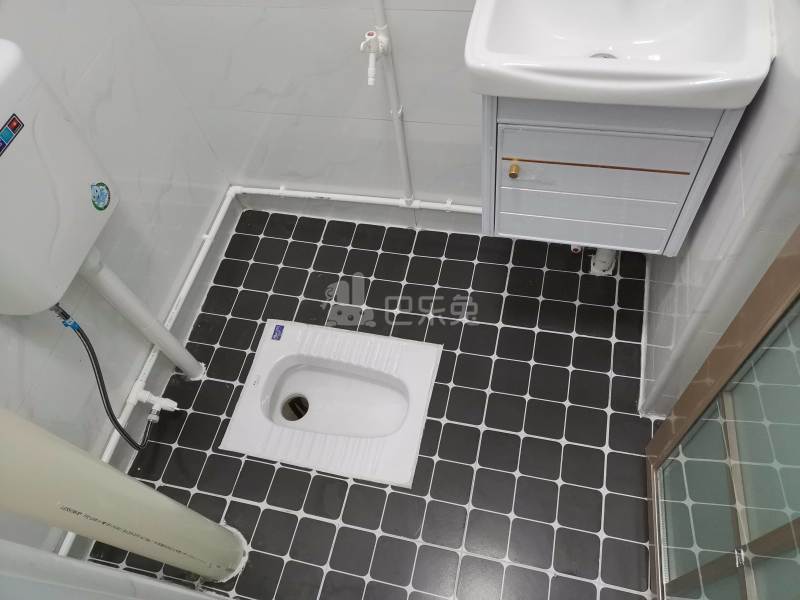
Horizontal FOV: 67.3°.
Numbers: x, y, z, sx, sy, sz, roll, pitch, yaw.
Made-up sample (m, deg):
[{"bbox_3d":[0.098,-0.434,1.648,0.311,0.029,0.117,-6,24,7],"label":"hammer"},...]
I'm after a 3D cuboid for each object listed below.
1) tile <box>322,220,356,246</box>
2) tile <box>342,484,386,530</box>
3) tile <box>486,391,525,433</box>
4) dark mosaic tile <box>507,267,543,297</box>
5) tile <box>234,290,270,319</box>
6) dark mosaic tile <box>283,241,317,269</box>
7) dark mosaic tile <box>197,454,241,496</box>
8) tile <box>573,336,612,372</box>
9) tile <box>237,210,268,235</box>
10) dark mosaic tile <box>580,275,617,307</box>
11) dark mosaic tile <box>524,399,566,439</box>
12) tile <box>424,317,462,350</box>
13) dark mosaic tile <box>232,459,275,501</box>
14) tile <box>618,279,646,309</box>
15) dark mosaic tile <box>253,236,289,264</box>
[{"bbox_3d":[-0.195,-0.212,1.922,0.096,0.008,0.096,7,61,14],"label":"tile"},{"bbox_3d":[-0.086,0.508,1.471,0.097,0.010,0.097,7,60,14],"label":"tile"},{"bbox_3d":[0.274,0.294,1.558,0.096,0.010,0.096,7,61,14],"label":"tile"},{"bbox_3d":[0.362,-0.050,1.733,0.095,0.010,0.095,8,61,14],"label":"dark mosaic tile"},{"bbox_3d":[-0.455,0.017,1.824,0.097,0.009,0.097,8,61,13],"label":"tile"},{"bbox_3d":[-0.317,-0.140,1.919,0.096,0.010,0.096,7,61,14],"label":"dark mosaic tile"},{"bbox_3d":[-0.475,0.462,1.580,0.096,0.010,0.096,7,61,14],"label":"dark mosaic tile"},{"bbox_3d":[0.508,0.145,1.591,0.096,0.008,0.096,7,61,14],"label":"tile"},{"bbox_3d":[-0.486,-0.252,1.996,0.096,0.008,0.096,8,61,14],"label":"tile"},{"bbox_3d":[0.555,-0.025,1.686,0.095,0.010,0.095,8,61,14],"label":"dark mosaic tile"},{"bbox_3d":[0.367,0.303,1.520,0.095,0.010,0.095,8,61,14],"label":"dark mosaic tile"},{"bbox_3d":[0.125,0.097,1.693,0.097,0.008,0.097,7,61,14],"label":"tile"},{"bbox_3d":[-0.375,0.469,1.539,0.096,0.009,0.096,8,60,14],"label":"dark mosaic tile"},{"bbox_3d":[0.640,-0.012,1.665,0.067,0.009,0.096,8,60,14],"label":"tile"},{"bbox_3d":[-0.409,-0.154,1.924,0.096,0.008,0.096,8,61,14],"label":"dark mosaic tile"}]

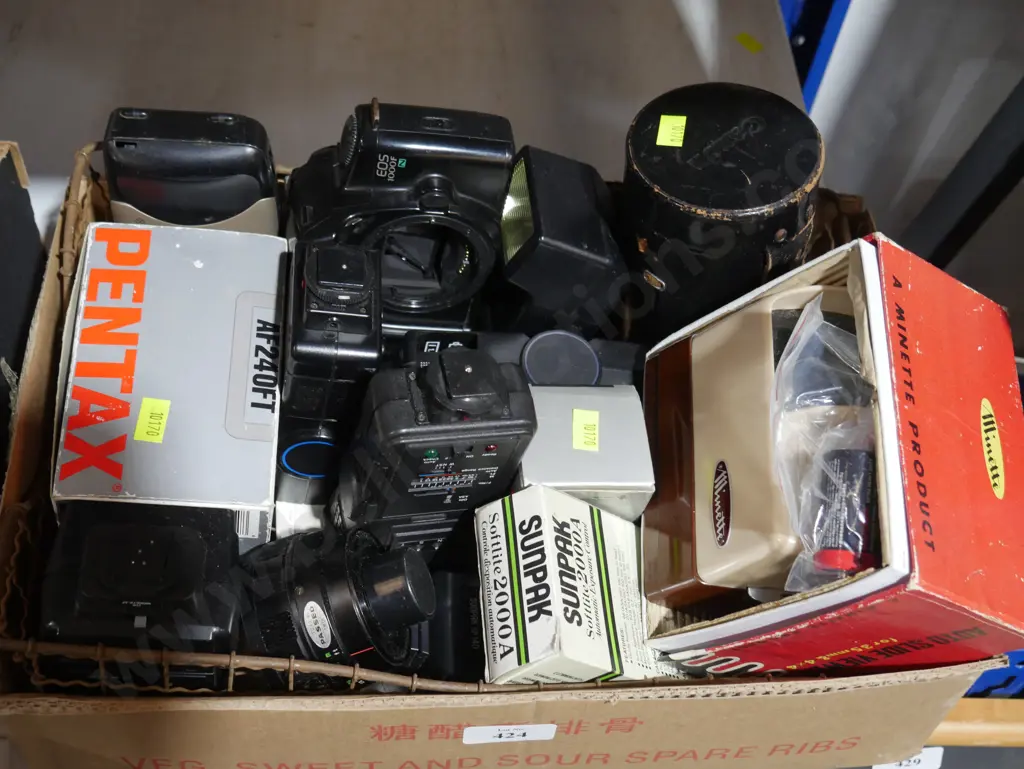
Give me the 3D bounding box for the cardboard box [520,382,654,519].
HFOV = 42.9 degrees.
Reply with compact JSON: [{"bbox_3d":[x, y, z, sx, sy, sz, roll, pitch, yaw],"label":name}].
[{"bbox_3d":[0.034,0.050,0.639,0.059,0.090,0.060,-2,53,-2],"label":"cardboard box"}]

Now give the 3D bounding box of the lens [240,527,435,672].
[{"bbox_3d":[-0.068,0.089,0.522,0.072,0.061,0.061,-25,53,15],"label":"lens"}]

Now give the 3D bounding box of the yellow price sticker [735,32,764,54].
[{"bbox_3d":[0.175,-0.252,0.960,0.012,0.001,0.022,-29,58,-20],"label":"yellow price sticker"}]

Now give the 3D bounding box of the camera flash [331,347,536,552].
[{"bbox_3d":[-0.037,0.018,0.559,0.070,0.110,0.055,-3,59,-16],"label":"camera flash"}]

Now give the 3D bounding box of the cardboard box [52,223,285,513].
[{"bbox_3d":[-0.158,0.007,0.620,0.092,0.075,0.142,3,60,-11],"label":"cardboard box"}]

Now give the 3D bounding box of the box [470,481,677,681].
[{"bbox_3d":[0.036,0.104,0.612,0.040,0.106,0.081,-27,54,32],"label":"box"}]

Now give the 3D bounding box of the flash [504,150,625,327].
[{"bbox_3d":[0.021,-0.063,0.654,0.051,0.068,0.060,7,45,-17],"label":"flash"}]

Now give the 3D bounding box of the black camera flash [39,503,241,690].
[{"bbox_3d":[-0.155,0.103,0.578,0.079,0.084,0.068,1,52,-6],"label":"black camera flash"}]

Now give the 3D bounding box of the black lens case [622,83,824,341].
[{"bbox_3d":[0.102,-0.070,0.684,0.096,0.145,0.096,0,53,0],"label":"black lens case"}]

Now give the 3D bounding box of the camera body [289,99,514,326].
[{"bbox_3d":[-0.062,-0.072,0.654,0.100,0.148,0.067,4,48,-11],"label":"camera body"}]

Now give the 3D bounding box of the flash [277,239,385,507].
[{"bbox_3d":[-0.083,-0.009,0.580,0.042,0.116,0.058,5,53,-13],"label":"flash"}]

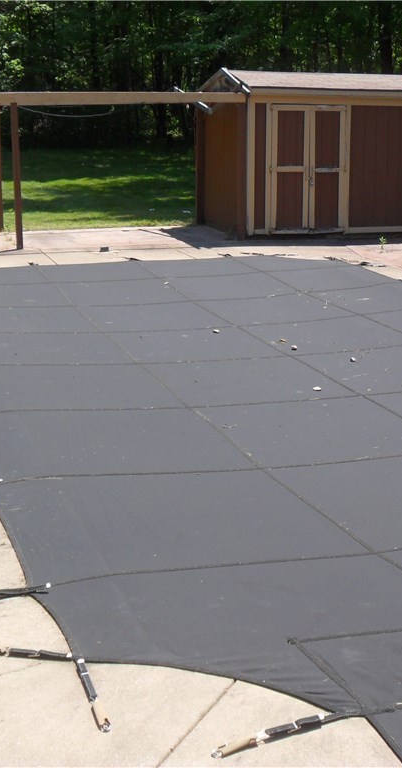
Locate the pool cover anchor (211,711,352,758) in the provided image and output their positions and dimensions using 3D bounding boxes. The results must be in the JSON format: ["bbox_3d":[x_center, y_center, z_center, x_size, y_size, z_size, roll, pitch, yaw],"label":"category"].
[{"bbox_3d":[0.283,1.195,3.532,0.535,0.042,0.045,-7,17,-24],"label":"pool cover anchor"}]

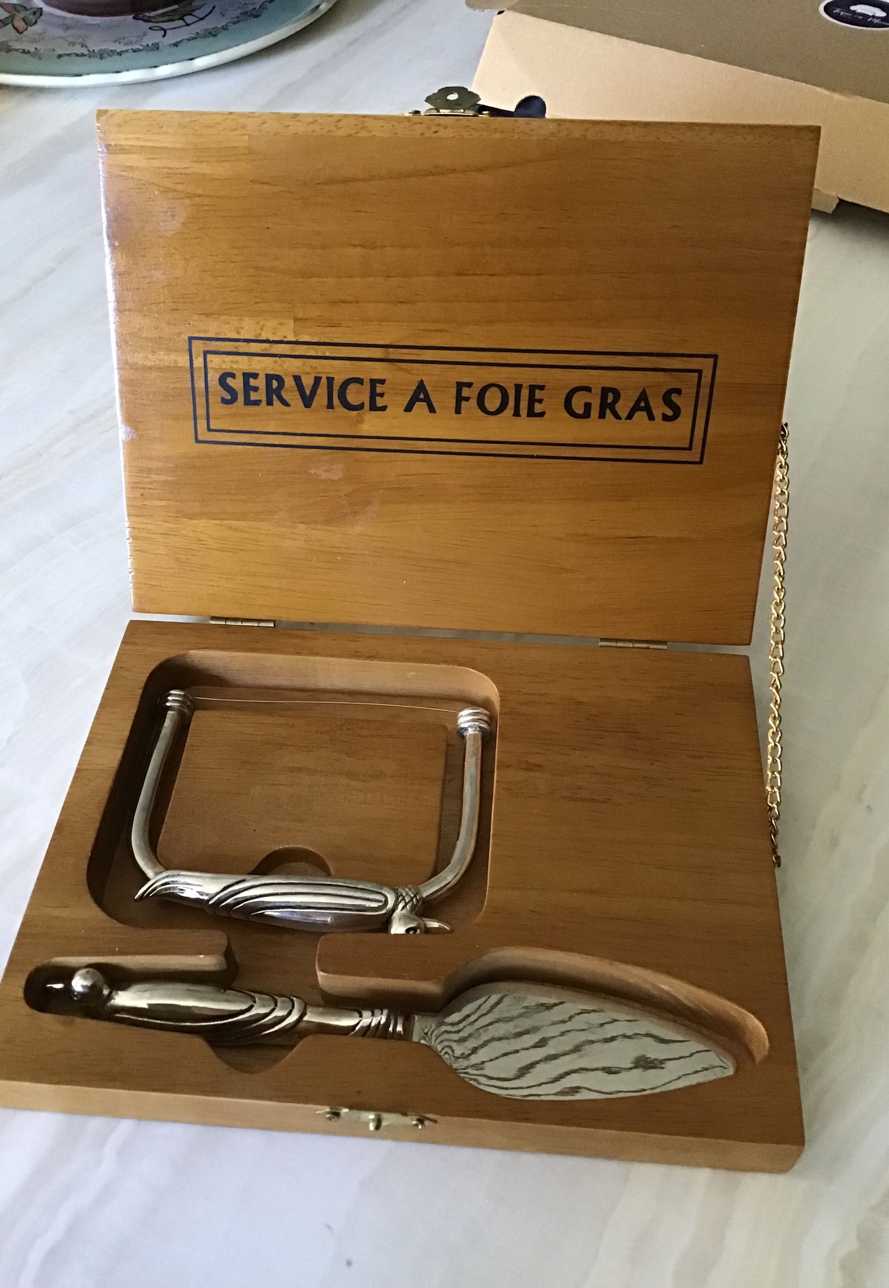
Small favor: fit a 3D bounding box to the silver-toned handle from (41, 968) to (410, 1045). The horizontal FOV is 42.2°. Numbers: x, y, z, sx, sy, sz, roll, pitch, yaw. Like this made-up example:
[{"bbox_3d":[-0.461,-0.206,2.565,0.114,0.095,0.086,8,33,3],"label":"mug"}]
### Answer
[{"bbox_3d":[-0.065,0.110,0.346,0.111,0.017,0.018,3,50,4],"label":"silver-toned handle"}]

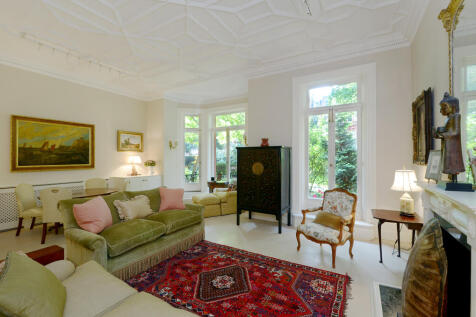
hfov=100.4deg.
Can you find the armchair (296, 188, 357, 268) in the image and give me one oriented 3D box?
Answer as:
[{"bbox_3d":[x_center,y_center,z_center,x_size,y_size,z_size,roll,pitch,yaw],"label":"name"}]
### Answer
[{"bbox_3d":[1.353,0.985,3.056,0.636,0.990,0.666,0,0,-31],"label":"armchair"}]

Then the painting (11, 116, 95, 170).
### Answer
[{"bbox_3d":[-4.386,-0.317,4.853,0.059,1.199,1.547,0,0,32],"label":"painting"}]

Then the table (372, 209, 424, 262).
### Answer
[{"bbox_3d":[2.370,1.180,3.010,0.560,0.640,0.540,0,0,30],"label":"table"}]

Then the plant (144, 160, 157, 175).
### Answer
[{"bbox_3d":[-2.856,0.337,6.482,0.355,0.481,0.370,0,0,32],"label":"plant"}]

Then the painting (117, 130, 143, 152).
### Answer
[{"bbox_3d":[-3.270,-0.495,6.040,0.060,0.610,0.790,0,0,33],"label":"painting"}]

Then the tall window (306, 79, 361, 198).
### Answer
[{"bbox_3d":[1.852,-0.270,3.909,0.960,2.300,0.120,0,0,28],"label":"tall window"}]

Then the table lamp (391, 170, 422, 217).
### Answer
[{"bbox_3d":[2.620,0.505,3.090,0.390,0.720,0.390,0,0,30],"label":"table lamp"}]

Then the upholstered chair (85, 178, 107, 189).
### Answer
[{"bbox_3d":[-3.390,1.010,4.900,0.600,0.980,0.520,0,0,33],"label":"upholstered chair"}]

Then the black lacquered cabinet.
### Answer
[{"bbox_3d":[0.568,0.623,4.388,0.995,1.714,0.533,0,0,32],"label":"black lacquered cabinet"}]

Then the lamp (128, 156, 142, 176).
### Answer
[{"bbox_3d":[-3.234,0.274,6.216,0.422,0.622,0.422,0,0,32],"label":"lamp"}]

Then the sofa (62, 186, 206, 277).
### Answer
[{"bbox_3d":[-1.515,1.050,3.160,1.000,0.900,1.800,0,0,32],"label":"sofa"}]

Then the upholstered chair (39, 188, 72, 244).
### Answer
[{"bbox_3d":[-3.256,0.998,3.715,0.481,0.965,0.570,0,0,-16],"label":"upholstered chair"}]

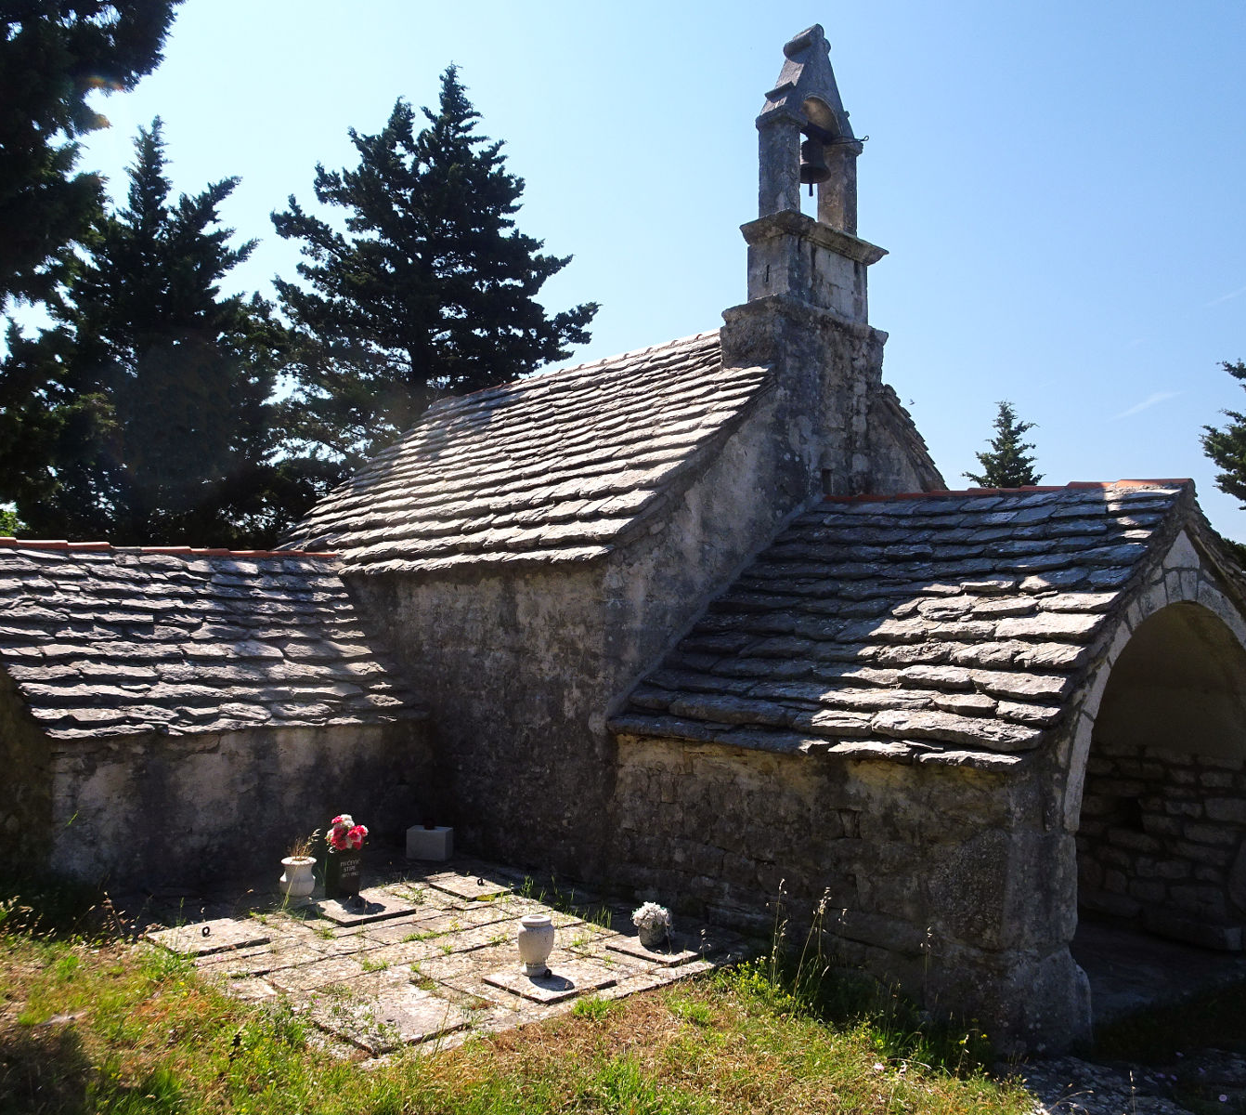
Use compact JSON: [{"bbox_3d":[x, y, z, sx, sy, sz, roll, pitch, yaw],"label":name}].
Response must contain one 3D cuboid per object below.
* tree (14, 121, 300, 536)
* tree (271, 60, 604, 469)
[{"bbox_3d":[-7.013,-2.039,15.255,4.400,9.050,4.400,0,-3,0],"label":"tree"},{"bbox_3d":[-3.006,-2.637,16.218,5.200,10.410,5.200,0,-3,0],"label":"tree"}]

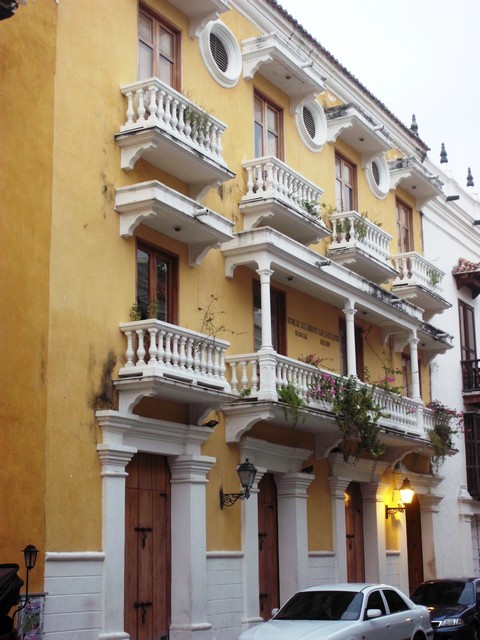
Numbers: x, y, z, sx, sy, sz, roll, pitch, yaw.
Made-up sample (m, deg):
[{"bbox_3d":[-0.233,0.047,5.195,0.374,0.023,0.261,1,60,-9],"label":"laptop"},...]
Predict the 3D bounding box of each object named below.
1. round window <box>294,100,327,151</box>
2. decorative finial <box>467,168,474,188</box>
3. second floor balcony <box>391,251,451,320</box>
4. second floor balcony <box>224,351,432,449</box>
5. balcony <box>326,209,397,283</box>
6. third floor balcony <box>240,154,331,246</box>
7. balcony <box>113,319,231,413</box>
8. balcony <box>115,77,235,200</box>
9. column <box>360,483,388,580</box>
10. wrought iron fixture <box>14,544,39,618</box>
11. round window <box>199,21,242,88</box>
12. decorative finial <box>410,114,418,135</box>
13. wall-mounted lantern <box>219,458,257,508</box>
[{"bbox_3d":[1.620,-4.432,26.642,0.270,1.280,1.320,-7,-13,26],"label":"round window"},{"bbox_3d":[7.426,-4.634,37.678,0.216,0.649,0.216,-7,-13,27],"label":"decorative finial"},{"bbox_3d":[4.967,-0.777,31.744,0.740,1.450,2.880,-7,-13,26],"label":"second floor balcony"},{"bbox_3d":[2.221,2.193,25.248,0.980,1.540,9.200,-7,-13,26],"label":"second floor balcony"},{"bbox_3d":[2.992,-1.512,27.985,0.740,1.450,2.880,-7,-13,26],"label":"balcony"},{"bbox_3d":[0.914,-2.198,22.744,0.721,1.236,2.659,-7,-13,27],"label":"third floor balcony"},{"bbox_3d":[-0.944,0.882,18.372,0.721,1.339,2.659,-7,-13,27],"label":"balcony"},{"bbox_3d":[-1.004,-2.910,19.156,0.721,1.236,2.659,-7,-13,27],"label":"balcony"},{"bbox_3d":[3.073,5.385,26.130,0.515,3.306,0.659,-7,-13,27],"label":"column"},{"bbox_3d":[-2.291,2.806,12.500,0.210,0.790,0.190,-7,-13,27],"label":"wrought iron fixture"},{"bbox_3d":[-0.379,-5.195,22.843,0.270,1.300,1.320,-7,-13,26],"label":"round window"},{"bbox_3d":[5.275,-5.907,35.148,0.240,0.720,0.240,-7,-13,26],"label":"decorative finial"},{"bbox_3d":[-0.032,2.956,20.908,0.670,0.900,0.270,-7,-13,26],"label":"wall-mounted lantern"}]

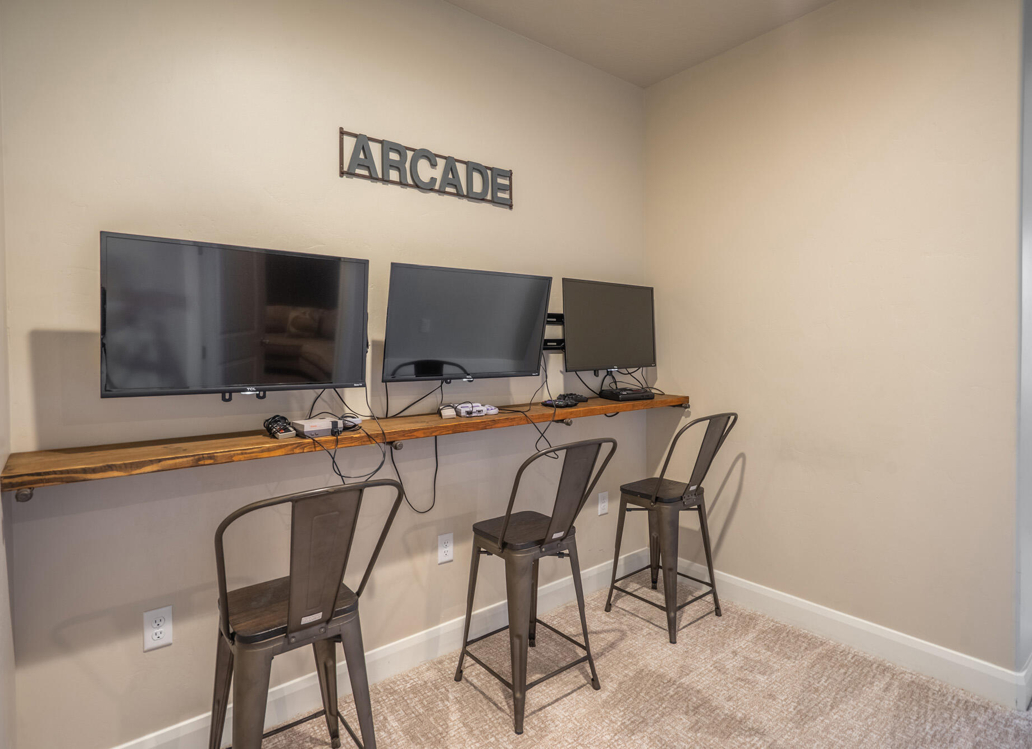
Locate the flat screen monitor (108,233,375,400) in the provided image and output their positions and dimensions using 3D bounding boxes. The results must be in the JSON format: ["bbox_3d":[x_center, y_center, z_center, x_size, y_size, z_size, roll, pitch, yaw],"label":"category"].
[{"bbox_3d":[-0.827,-0.169,1.643,0.737,0.437,0.075,-2,6,-39],"label":"flat screen monitor"}]

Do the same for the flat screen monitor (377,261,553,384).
[{"bbox_3d":[-0.189,-0.205,2.154,0.737,0.437,0.075,-2,15,-36],"label":"flat screen monitor"}]

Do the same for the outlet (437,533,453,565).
[{"bbox_3d":[-0.292,0.733,2.227,0.074,0.120,0.010,-2,2,-39],"label":"outlet"}]

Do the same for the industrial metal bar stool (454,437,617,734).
[{"bbox_3d":[0.068,0.712,2.007,0.418,0.971,0.508,-2,2,-39],"label":"industrial metal bar stool"}]

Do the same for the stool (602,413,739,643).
[{"bbox_3d":[0.742,0.676,2.533,0.418,0.971,0.508,-2,2,-39],"label":"stool"}]

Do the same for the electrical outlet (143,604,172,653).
[{"bbox_3d":[-1.089,0.775,1.615,0.074,0.120,0.010,-2,2,-39],"label":"electrical outlet"}]

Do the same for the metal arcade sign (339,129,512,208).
[{"bbox_3d":[-0.326,-0.818,2.157,0.787,0.173,0.035,-2,2,-39],"label":"metal arcade sign"}]

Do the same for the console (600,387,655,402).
[{"bbox_3d":[0.559,0.100,2.695,0.211,0.045,0.191,-2,2,-24],"label":"console"}]

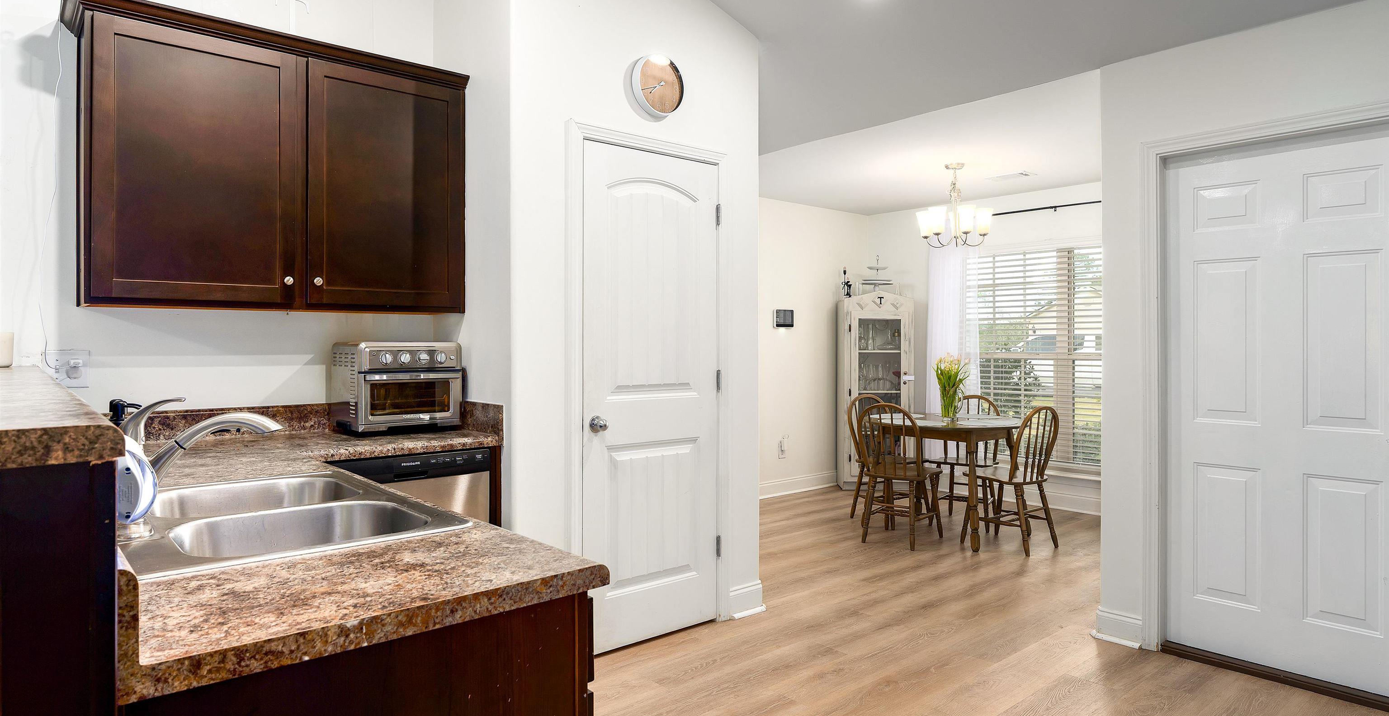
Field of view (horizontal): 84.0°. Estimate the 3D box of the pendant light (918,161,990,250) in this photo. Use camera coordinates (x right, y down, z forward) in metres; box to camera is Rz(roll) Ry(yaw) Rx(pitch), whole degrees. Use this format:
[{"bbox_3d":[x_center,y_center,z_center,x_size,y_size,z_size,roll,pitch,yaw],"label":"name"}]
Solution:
[{"bbox_3d":[1.735,-1.014,5.142,0.507,0.553,0.507,-1,1,-41],"label":"pendant light"}]

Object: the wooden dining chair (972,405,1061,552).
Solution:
[{"bbox_3d":[1.974,0.726,4.813,0.420,0.885,0.510,-1,1,-37],"label":"wooden dining chair"}]

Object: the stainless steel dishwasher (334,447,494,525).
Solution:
[{"bbox_3d":[-1.180,0.760,2.890,0.600,0.860,0.610,-1,1,-40],"label":"stainless steel dishwasher"}]

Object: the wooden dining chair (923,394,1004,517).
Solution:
[{"bbox_3d":[1.909,0.711,5.379,0.440,0.876,0.500,1,1,35],"label":"wooden dining chair"}]

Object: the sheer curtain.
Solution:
[{"bbox_3d":[2.134,-0.089,6.424,0.090,2.130,0.500,-1,1,-40],"label":"sheer curtain"}]

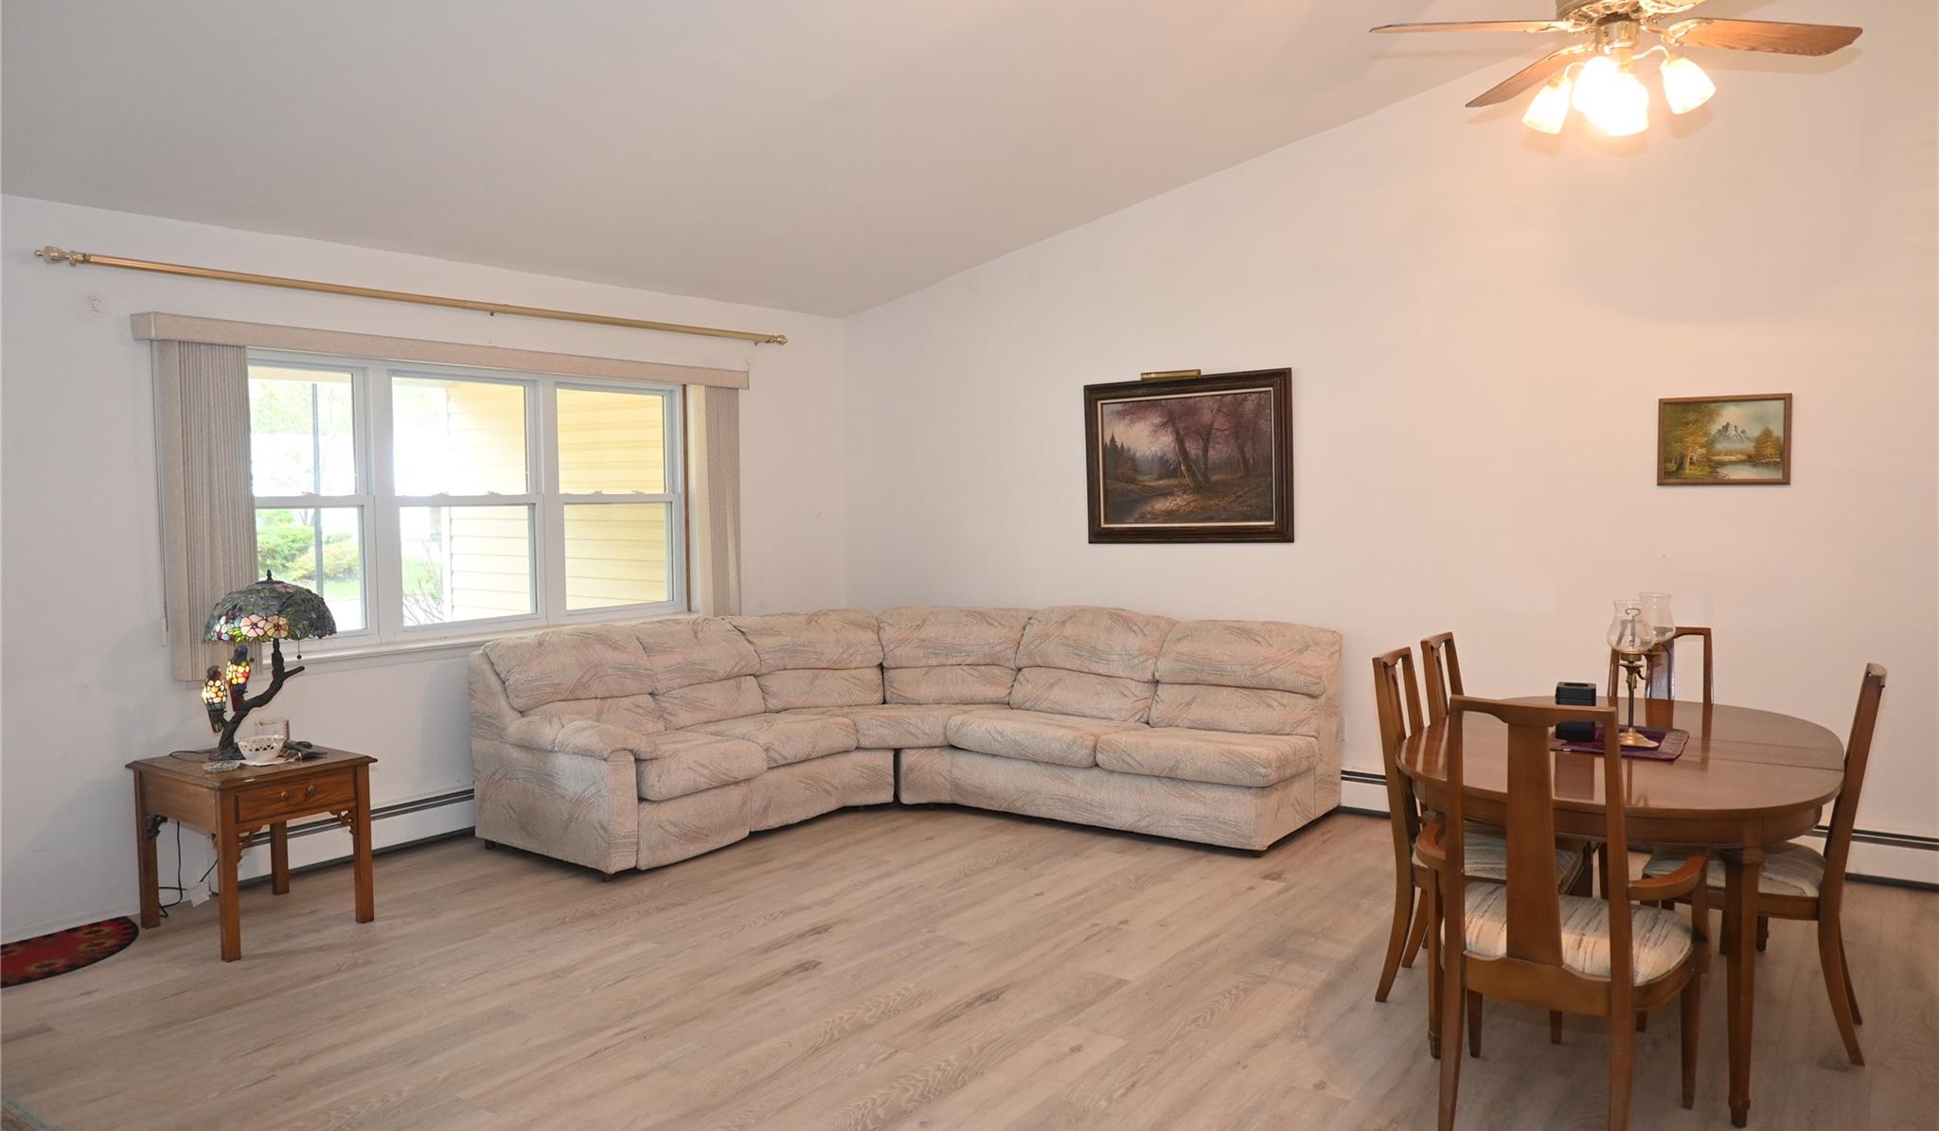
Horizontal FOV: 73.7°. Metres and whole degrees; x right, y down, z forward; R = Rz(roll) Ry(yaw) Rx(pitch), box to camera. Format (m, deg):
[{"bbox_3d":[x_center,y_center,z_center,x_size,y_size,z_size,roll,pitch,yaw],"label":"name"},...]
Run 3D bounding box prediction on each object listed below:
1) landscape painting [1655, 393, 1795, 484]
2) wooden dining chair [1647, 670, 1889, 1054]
[{"bbox_3d":[2.838,-0.467,4.868,0.436,0.337,0.030,1,4,37],"label":"landscape painting"},{"bbox_3d":[2.078,0.734,3.408,0.553,0.971,0.462,1,4,34],"label":"wooden dining chair"}]

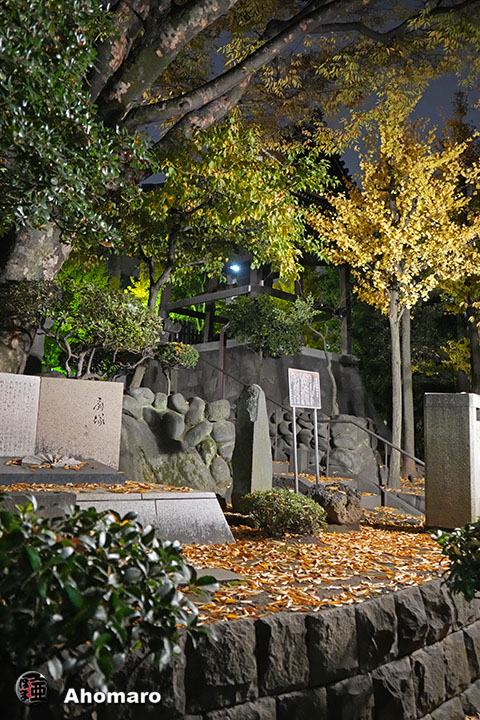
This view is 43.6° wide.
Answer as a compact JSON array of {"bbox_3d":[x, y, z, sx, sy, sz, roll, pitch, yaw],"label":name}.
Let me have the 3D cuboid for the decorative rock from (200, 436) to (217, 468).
[{"bbox_3d":[-0.349,1.022,6.650,0.172,0.344,0.220,1,-7,-3],"label":"decorative rock"}]

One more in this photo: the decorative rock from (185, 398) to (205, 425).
[{"bbox_3d":[-0.528,0.604,7.000,0.226,0.339,0.260,1,-7,-3],"label":"decorative rock"}]

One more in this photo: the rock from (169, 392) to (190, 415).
[{"bbox_3d":[-0.715,0.509,7.000,0.226,0.249,0.230,1,-7,-3],"label":"rock"}]

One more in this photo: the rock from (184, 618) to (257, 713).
[{"bbox_3d":[-0.118,1.245,2.541,0.290,0.335,0.240,4,-8,-21],"label":"rock"}]

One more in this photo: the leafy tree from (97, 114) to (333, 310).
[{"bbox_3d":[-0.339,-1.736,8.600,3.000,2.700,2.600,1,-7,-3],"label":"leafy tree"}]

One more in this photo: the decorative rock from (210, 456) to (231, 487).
[{"bbox_3d":[-0.218,1.232,6.650,0.215,0.323,0.250,1,-7,-3],"label":"decorative rock"}]

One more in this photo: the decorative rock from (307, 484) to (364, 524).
[{"bbox_3d":[0.794,1.208,5.094,0.460,0.340,0.380,2,-7,-15],"label":"decorative rock"}]

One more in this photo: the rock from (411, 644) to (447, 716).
[{"bbox_3d":[0.854,1.573,3.027,0.280,0.300,0.230,5,-8,-38],"label":"rock"}]

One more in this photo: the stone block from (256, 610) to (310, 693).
[{"bbox_3d":[0.136,1.247,2.640,0.225,0.310,0.240,4,-8,-22],"label":"stone block"}]

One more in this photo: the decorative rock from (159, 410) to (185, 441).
[{"bbox_3d":[-0.699,0.668,6.114,0.250,0.290,0.240,2,-7,-20],"label":"decorative rock"}]

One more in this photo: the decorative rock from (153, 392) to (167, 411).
[{"bbox_3d":[-0.845,0.437,6.292,0.150,0.190,0.180,2,-7,-20],"label":"decorative rock"}]

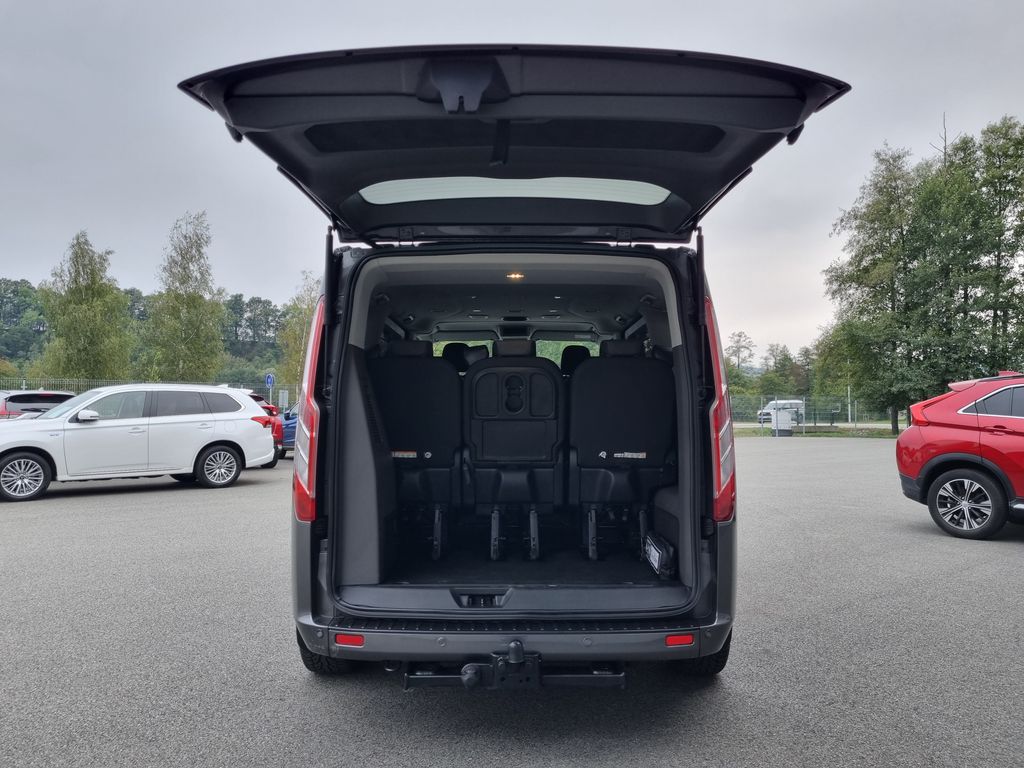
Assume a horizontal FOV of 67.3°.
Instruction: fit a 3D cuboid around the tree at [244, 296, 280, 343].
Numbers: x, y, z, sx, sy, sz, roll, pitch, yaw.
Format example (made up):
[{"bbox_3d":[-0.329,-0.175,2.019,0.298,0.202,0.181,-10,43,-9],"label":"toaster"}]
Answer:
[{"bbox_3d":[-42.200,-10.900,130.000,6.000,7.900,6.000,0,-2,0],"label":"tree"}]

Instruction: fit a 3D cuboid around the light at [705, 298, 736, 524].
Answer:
[{"bbox_3d":[0.810,0.100,2.980,0.170,0.870,0.240,0,-2,0],"label":"light"}]

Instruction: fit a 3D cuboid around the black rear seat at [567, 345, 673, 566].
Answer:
[{"bbox_3d":[0.500,0.310,3.820,0.490,1.020,0.740,0,-2,0],"label":"black rear seat"}]

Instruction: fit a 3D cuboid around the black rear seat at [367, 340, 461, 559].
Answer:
[{"bbox_3d":[-0.475,0.318,3.770,0.480,1.040,0.680,0,-2,0],"label":"black rear seat"}]

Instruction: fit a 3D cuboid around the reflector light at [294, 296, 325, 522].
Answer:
[{"bbox_3d":[-0.825,0.090,3.080,0.170,0.910,0.260,0,-2,0],"label":"reflector light"}]

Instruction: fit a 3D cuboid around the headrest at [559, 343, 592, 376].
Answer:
[{"bbox_3d":[0.482,-0.185,5.720,0.230,0.210,0.120,0,-2,0],"label":"headrest"}]

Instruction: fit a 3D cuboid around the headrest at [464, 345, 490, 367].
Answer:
[{"bbox_3d":[-0.230,-0.190,5.200,0.210,0.180,0.120,0,-2,0],"label":"headrest"}]

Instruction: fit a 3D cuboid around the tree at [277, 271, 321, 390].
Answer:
[{"bbox_3d":[-7.700,-1.000,28.000,2.000,6.300,2.000,0,-2,0],"label":"tree"}]

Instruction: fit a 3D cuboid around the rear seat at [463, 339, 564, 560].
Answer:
[{"bbox_3d":[0.010,0.318,3.770,0.475,1.040,0.680,0,-2,0],"label":"rear seat"}]

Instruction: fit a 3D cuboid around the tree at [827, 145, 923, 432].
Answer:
[{"bbox_3d":[17.800,-4.700,37.000,5.100,14.000,5.100,0,-2,0],"label":"tree"}]

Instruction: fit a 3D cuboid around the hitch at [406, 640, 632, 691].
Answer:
[{"bbox_3d":[0.012,1.035,2.840,0.870,0.260,0.320,0,-2,0],"label":"hitch"}]

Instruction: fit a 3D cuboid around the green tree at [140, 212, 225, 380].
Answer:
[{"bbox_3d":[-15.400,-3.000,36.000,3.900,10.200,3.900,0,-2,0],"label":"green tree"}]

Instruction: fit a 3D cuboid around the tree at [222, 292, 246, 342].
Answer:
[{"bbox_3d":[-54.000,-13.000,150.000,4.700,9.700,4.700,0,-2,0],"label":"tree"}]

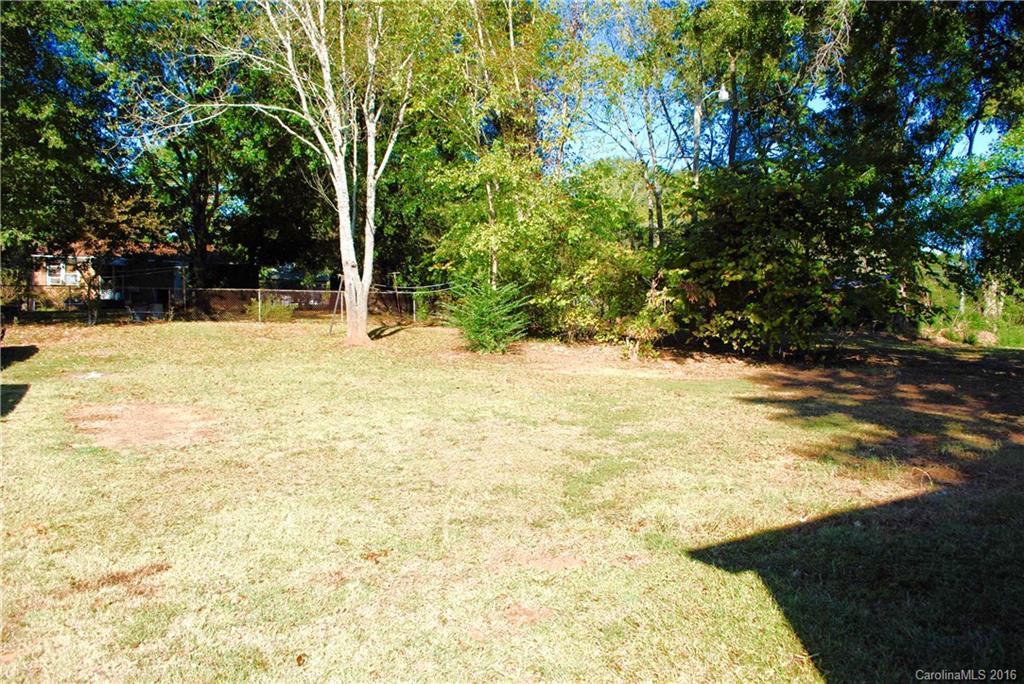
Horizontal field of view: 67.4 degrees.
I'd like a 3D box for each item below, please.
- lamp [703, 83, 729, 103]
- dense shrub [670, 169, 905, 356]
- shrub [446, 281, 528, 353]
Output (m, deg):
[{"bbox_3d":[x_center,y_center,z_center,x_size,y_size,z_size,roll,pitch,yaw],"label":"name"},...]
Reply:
[{"bbox_3d":[6.356,-7.793,24.000,0.780,0.620,0.360,1,5,12],"label":"lamp"},{"bbox_3d":[6.693,-2.021,18.600,5.600,4.350,4.200,0,5,0],"label":"dense shrub"},{"bbox_3d":[-0.590,-0.638,18.500,1.930,1.700,1.850,0,5,0],"label":"shrub"}]

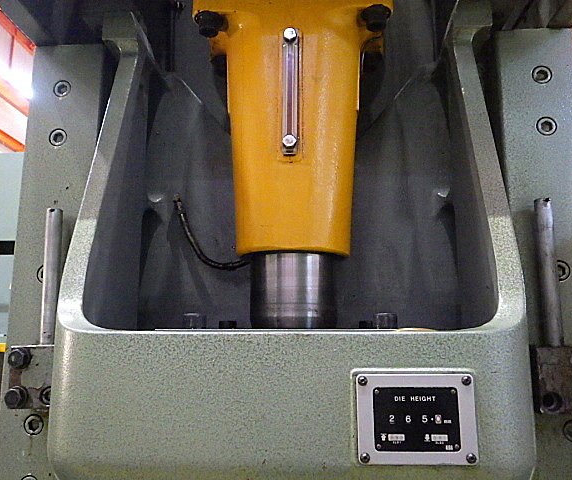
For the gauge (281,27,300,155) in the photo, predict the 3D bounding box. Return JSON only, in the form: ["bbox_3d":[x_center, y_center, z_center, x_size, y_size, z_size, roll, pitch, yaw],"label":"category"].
[{"bbox_3d":[0.006,-0.200,0.693,0.021,0.178,0.024,0,-10,1],"label":"gauge"}]

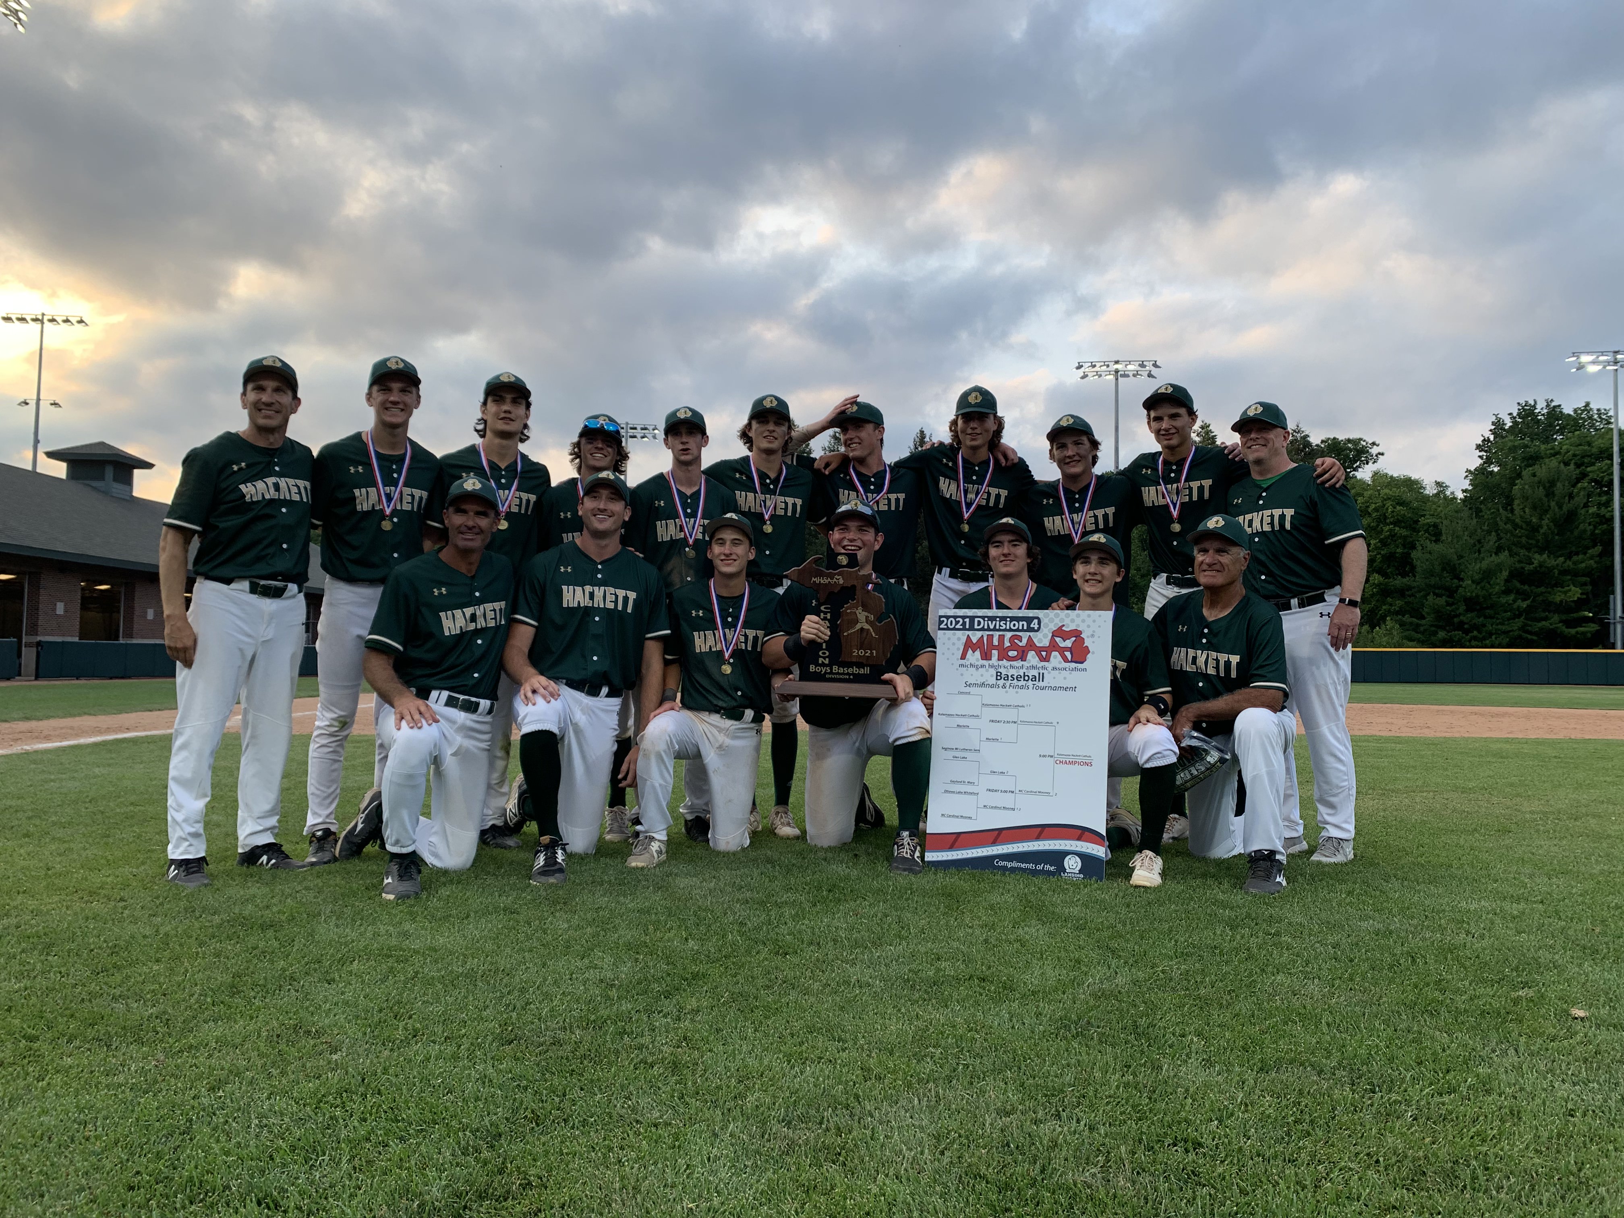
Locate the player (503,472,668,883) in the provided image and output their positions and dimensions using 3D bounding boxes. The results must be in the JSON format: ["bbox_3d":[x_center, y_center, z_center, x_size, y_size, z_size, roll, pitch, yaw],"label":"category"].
[{"bbox_3d":[-0.857,0.213,4.577,0.582,1.430,1.060,1,-3,-12],"label":"player"}]

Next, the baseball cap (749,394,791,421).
[{"bbox_3d":[-0.181,-0.857,5.187,0.180,0.140,0.270,1,-7,-3],"label":"baseball cap"}]

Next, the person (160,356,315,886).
[{"bbox_3d":[-1.965,0.006,4.200,0.520,1.780,0.400,3,-4,-38],"label":"person"}]

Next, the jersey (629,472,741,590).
[{"bbox_3d":[-0.524,-0.313,5.060,0.500,0.540,0.280,1,-3,-6],"label":"jersey"}]

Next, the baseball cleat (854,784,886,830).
[{"bbox_3d":[0.231,0.857,5.345,0.110,0.290,0.120,-22,8,43],"label":"baseball cleat"}]

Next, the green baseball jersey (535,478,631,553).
[{"bbox_3d":[-0.895,-0.259,5.020,0.500,0.620,0.270,1,-3,-12],"label":"green baseball jersey"}]

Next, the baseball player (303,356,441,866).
[{"bbox_3d":[-1.620,-0.012,4.535,0.540,1.860,0.360,2,-3,-20],"label":"baseball player"}]

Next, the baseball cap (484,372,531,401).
[{"bbox_3d":[-1.231,-0.890,4.928,0.180,0.140,0.270,1,-11,-18],"label":"baseball cap"}]

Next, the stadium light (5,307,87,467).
[{"bbox_3d":[-50.380,-7.806,79.000,5.100,22.000,1.000,2,-3,-9],"label":"stadium light"}]

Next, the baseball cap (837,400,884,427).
[{"bbox_3d":[0.189,-0.785,4.900,0.175,0.130,0.255,-2,-4,36],"label":"baseball cap"}]

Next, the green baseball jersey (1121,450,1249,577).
[{"bbox_3d":[1.556,-0.400,5.030,0.570,0.550,0.290,0,-3,18],"label":"green baseball jersey"}]

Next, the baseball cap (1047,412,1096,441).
[{"bbox_3d":[1.037,-0.729,4.891,0.180,0.140,0.270,-1,-9,27],"label":"baseball cap"}]

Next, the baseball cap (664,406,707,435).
[{"bbox_3d":[-0.519,-0.773,5.020,0.180,0.130,0.265,1,-6,-3],"label":"baseball cap"}]

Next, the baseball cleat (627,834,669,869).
[{"bbox_3d":[-0.590,0.858,4.400,0.105,0.120,0.290,0,-3,12],"label":"baseball cleat"}]

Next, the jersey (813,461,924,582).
[{"bbox_3d":[0.249,-0.361,5.224,0.500,0.560,0.280,1,-3,-2],"label":"jersey"}]

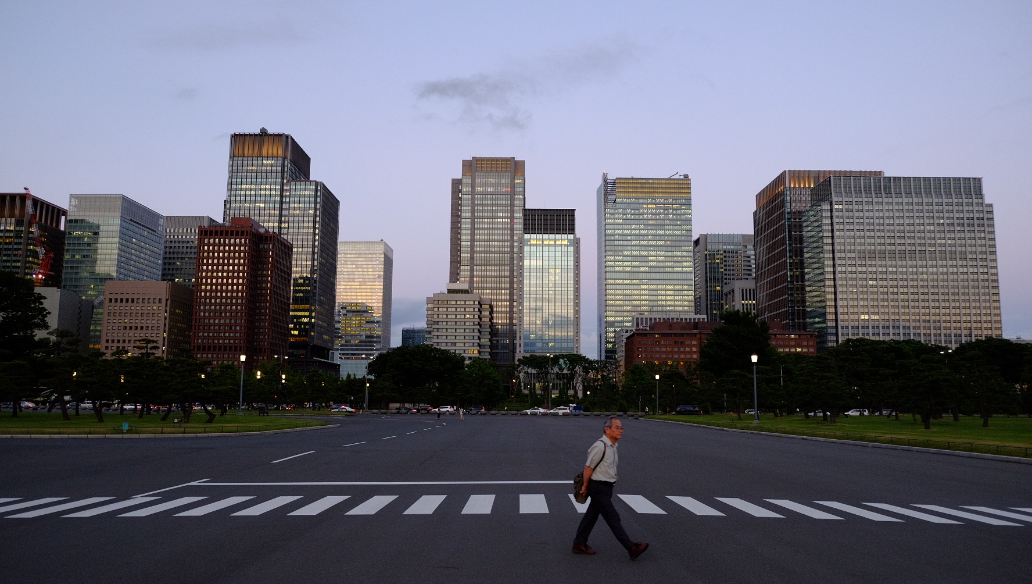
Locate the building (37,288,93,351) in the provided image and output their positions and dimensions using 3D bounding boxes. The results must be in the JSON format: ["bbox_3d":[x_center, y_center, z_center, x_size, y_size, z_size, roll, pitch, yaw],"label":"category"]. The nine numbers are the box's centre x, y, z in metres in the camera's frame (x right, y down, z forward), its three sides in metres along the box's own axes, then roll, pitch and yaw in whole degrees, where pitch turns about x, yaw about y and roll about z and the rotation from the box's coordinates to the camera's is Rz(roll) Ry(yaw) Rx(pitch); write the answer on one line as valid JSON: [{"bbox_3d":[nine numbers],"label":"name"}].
[{"bbox_3d":[-277.825,32.551,462.523,25.000,64.500,42.000,1,-8,0],"label":"building"}]

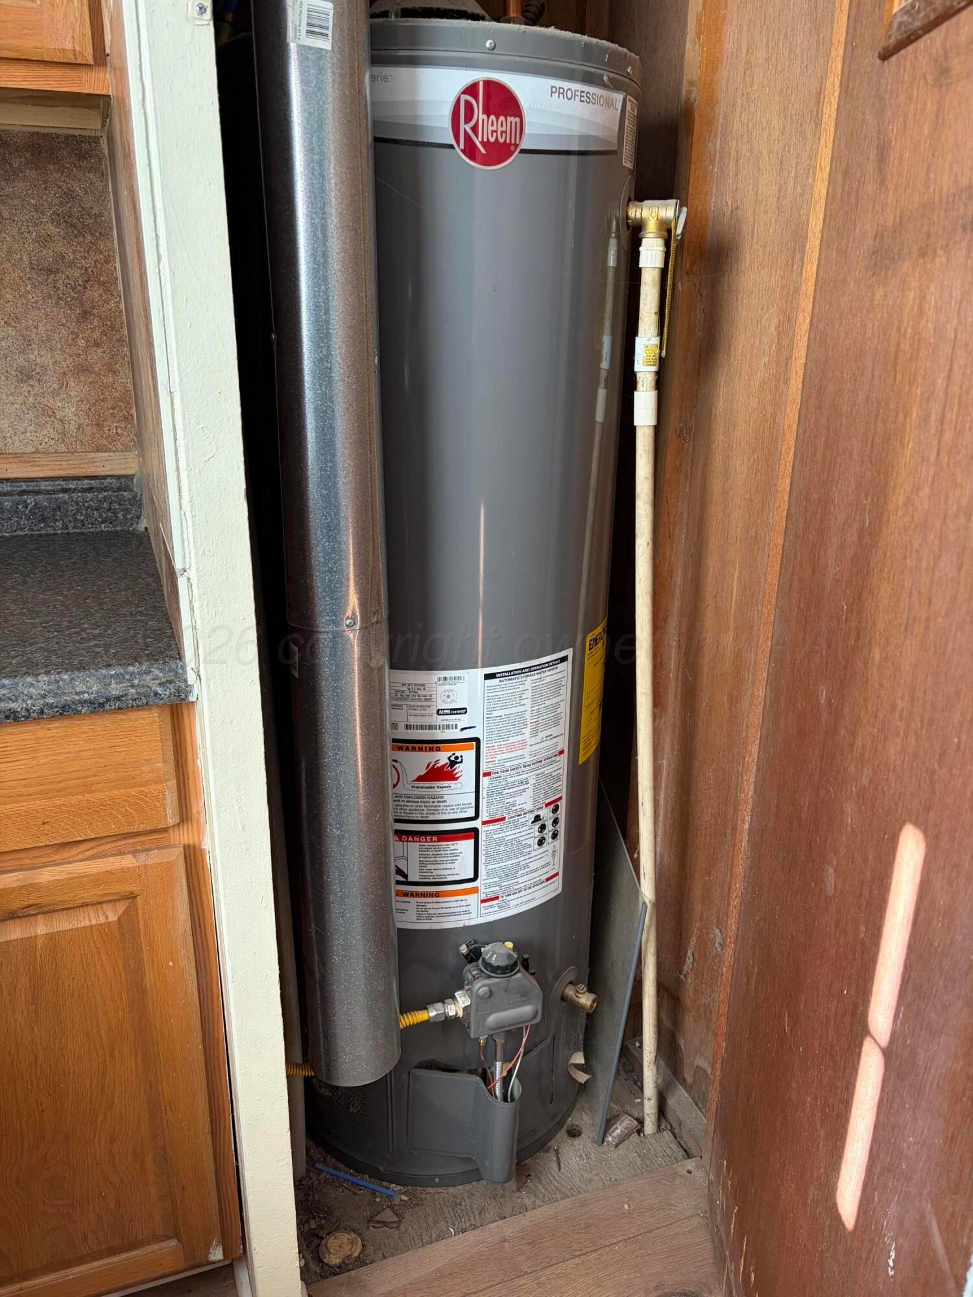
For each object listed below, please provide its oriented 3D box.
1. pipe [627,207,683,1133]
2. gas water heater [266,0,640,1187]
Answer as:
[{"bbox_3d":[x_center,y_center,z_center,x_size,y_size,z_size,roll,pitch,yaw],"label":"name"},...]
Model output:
[{"bbox_3d":[0.228,0.138,1.335,0.070,1.375,0.048,1,20,12],"label":"pipe"},{"bbox_3d":[-0.061,0.016,1.376,0.496,1.546,0.572,-6,22,-17],"label":"gas water heater"}]

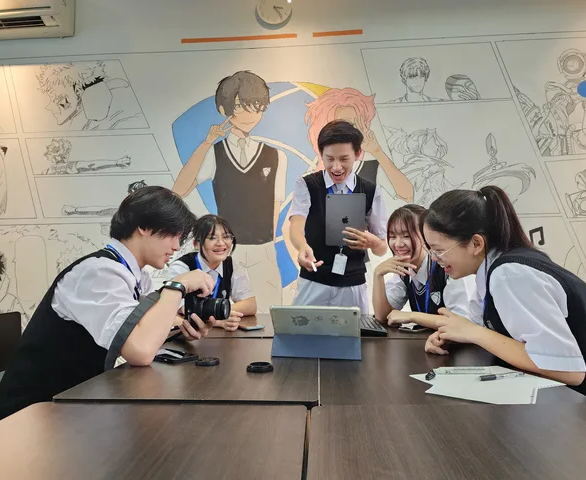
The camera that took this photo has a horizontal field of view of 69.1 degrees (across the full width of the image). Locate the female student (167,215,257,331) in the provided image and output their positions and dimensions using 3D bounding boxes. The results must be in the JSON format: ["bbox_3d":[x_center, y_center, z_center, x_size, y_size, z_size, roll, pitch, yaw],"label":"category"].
[{"bbox_3d":[-0.358,0.498,1.834,0.450,1.206,0.620,0,-2,-16],"label":"female student"}]

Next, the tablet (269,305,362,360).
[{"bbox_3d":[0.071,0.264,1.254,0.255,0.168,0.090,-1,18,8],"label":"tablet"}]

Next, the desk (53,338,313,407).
[{"bbox_3d":[-0.200,0.708,1.179,0.548,0.740,0.654,0,-2,4],"label":"desk"}]

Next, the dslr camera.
[{"bbox_3d":[-0.242,0.195,1.190,0.120,0.092,0.125,-1,-2,10],"label":"dslr camera"}]

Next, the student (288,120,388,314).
[{"bbox_3d":[0.216,0.274,2.042,0.480,1.664,0.420,0,-2,3],"label":"student"}]

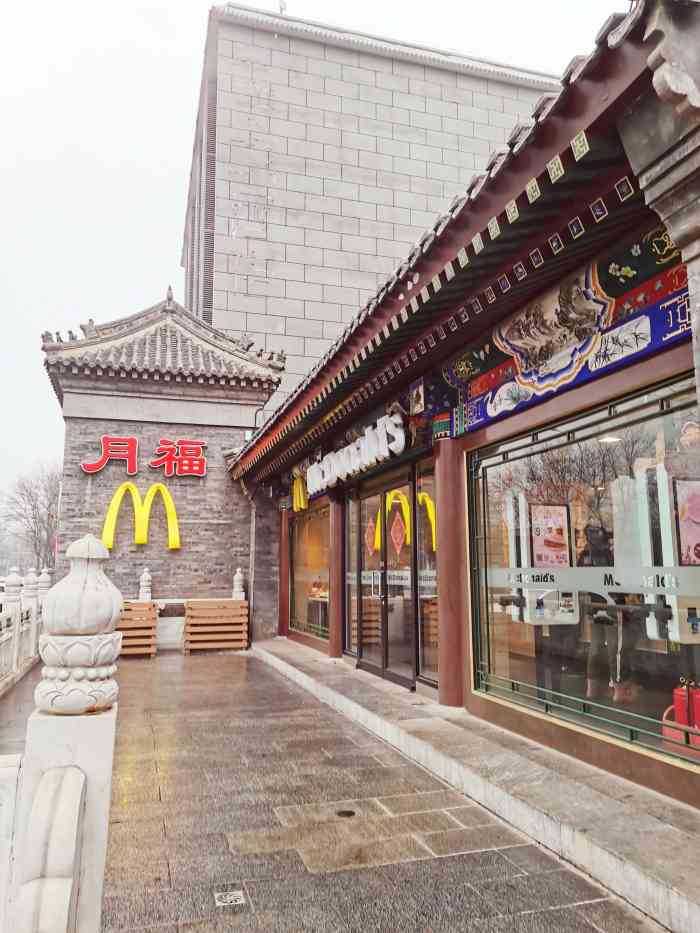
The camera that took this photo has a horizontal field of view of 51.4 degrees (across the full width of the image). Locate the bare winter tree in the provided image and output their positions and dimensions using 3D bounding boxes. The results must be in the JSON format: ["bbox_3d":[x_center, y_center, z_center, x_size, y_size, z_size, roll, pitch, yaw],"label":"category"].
[{"bbox_3d":[-14.263,3.235,33.227,4.940,6.718,4.940,2,-9,-16],"label":"bare winter tree"}]

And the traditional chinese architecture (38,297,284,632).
[{"bbox_3d":[-4.159,-0.123,16.252,4.607,7.980,4.655,2,-9,-16],"label":"traditional chinese architecture"}]

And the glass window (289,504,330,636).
[{"bbox_3d":[-0.665,1.822,12.597,0.100,2.175,3.055,2,-9,-17],"label":"glass window"}]

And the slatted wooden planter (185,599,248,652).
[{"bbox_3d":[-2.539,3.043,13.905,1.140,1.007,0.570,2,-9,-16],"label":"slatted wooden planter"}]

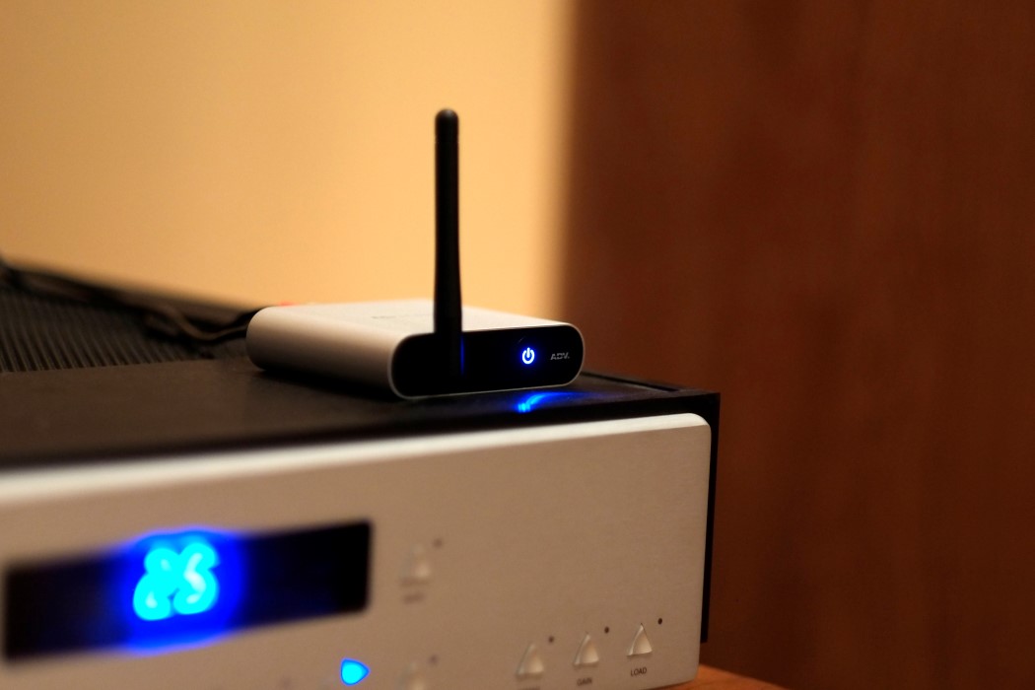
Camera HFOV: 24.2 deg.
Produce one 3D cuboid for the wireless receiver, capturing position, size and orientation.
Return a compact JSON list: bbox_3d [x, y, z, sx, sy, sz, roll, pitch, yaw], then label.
[{"bbox_3d":[-0.035,-0.040,0.939,0.096,0.109,0.105,-4,10,-40],"label":"wireless receiver"}]

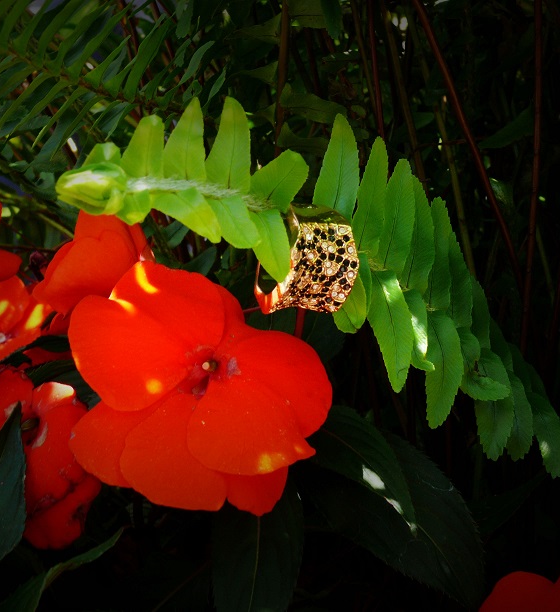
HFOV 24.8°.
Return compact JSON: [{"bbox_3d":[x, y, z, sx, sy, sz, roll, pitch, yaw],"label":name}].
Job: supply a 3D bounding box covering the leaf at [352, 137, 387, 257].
[{"bbox_3d":[0.022,-0.026,0.307,0.008,0.029,0.005,1,7,-30],"label":"leaf"}]

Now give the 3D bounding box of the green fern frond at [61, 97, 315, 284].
[{"bbox_3d":[-0.022,-0.026,0.287,0.055,0.039,0.023,-3,6,-24],"label":"green fern frond"}]

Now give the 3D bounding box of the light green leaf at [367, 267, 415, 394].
[{"bbox_3d":[0.027,0.006,0.309,0.009,0.029,0.005,-14,0,-29],"label":"light green leaf"}]

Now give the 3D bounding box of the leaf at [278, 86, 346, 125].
[{"bbox_3d":[0.010,-0.065,0.410,0.022,0.011,0.007,11,6,-6],"label":"leaf"}]

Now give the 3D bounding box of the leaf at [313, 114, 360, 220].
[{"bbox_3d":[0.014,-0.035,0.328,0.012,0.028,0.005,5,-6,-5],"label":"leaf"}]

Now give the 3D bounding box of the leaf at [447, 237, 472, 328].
[{"bbox_3d":[0.051,-0.007,0.362,0.009,0.027,0.006,-2,-6,17],"label":"leaf"}]

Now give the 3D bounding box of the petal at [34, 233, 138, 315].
[{"bbox_3d":[-0.057,-0.010,0.370,0.029,0.025,0.011,11,-18,15],"label":"petal"}]

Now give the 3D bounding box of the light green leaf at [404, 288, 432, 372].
[{"bbox_3d":[0.034,0.006,0.316,0.008,0.020,0.005,-7,0,-33],"label":"light green leaf"}]

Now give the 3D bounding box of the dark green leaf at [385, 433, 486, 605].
[{"bbox_3d":[0.041,0.064,0.375,0.034,0.012,0.068,-31,70,-27],"label":"dark green leaf"}]

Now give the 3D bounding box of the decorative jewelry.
[{"bbox_3d":[0.006,-0.011,0.300,0.018,0.025,0.021,-3,8,-25],"label":"decorative jewelry"}]

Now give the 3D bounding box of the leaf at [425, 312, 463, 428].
[{"bbox_3d":[0.045,0.018,0.348,0.011,0.032,0.006,-1,-9,15],"label":"leaf"}]

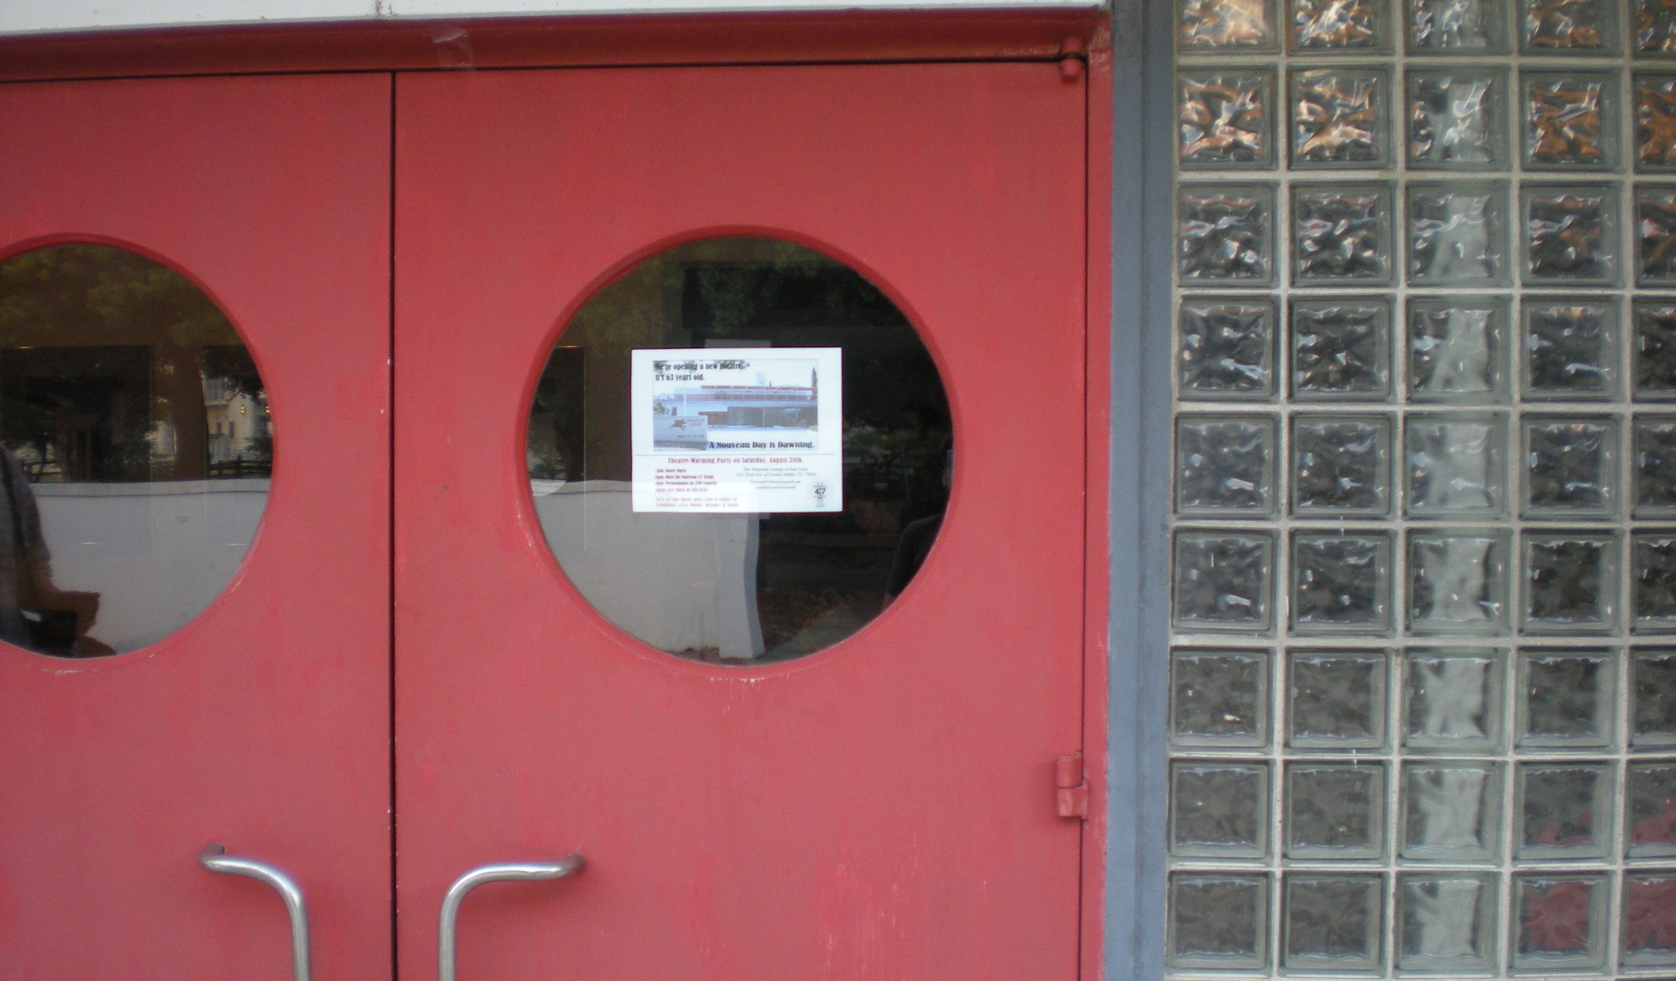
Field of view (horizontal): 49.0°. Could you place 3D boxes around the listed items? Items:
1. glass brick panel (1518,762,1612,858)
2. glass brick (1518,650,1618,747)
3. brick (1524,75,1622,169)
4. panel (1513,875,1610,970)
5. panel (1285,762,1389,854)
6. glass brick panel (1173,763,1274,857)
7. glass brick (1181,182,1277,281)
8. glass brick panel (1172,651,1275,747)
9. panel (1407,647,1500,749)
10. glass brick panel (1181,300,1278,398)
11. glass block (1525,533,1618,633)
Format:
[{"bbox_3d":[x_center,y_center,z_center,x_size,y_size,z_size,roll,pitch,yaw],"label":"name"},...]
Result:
[{"bbox_3d":[0.952,0.418,2.447,0.143,0.143,0.088,0,2,4],"label":"glass brick panel"},{"bbox_3d":[0.946,0.267,2.417,0.140,0.140,0.085,0,1,3],"label":"glass brick"},{"bbox_3d":[0.946,-0.475,2.411,0.140,0.140,0.090,0,1,4],"label":"brick"},{"bbox_3d":[0.939,0.559,2.424,0.140,0.140,0.085,0,1,3],"label":"panel"},{"bbox_3d":[0.654,0.414,2.447,0.140,0.140,0.090,0,1,4],"label":"panel"},{"bbox_3d":[0.512,0.422,2.477,0.143,0.143,0.088,0,2,4],"label":"glass brick panel"},{"bbox_3d":[0.516,-0.338,2.461,0.143,0.143,0.088,0,2,4],"label":"glass brick"},{"bbox_3d":[0.513,0.271,2.474,0.143,0.143,0.088,0,2,4],"label":"glass brick panel"},{"bbox_3d":[0.807,0.271,2.446,0.142,0.142,0.090,0,2,4],"label":"panel"},{"bbox_3d":[0.513,-0.185,2.444,0.140,0.140,0.090,0,1,4],"label":"glass brick panel"},{"bbox_3d":[0.950,0.118,2.422,0.140,0.140,0.090,0,1,4],"label":"glass block"}]

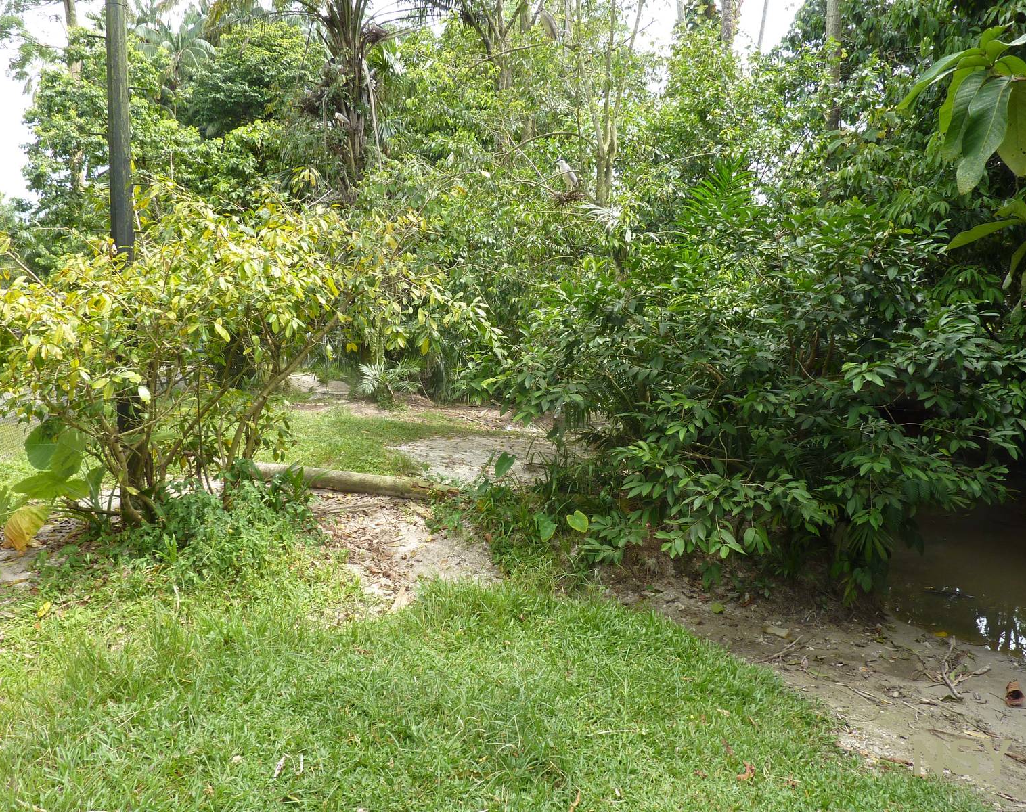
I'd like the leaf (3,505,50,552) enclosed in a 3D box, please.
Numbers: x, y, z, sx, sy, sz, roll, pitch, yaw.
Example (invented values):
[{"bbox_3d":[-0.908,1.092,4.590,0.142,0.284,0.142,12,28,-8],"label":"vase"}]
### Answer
[{"bbox_3d":[-4.012,1.008,6.450,0.320,0.360,0.260,-1,3,-9],"label":"leaf"}]

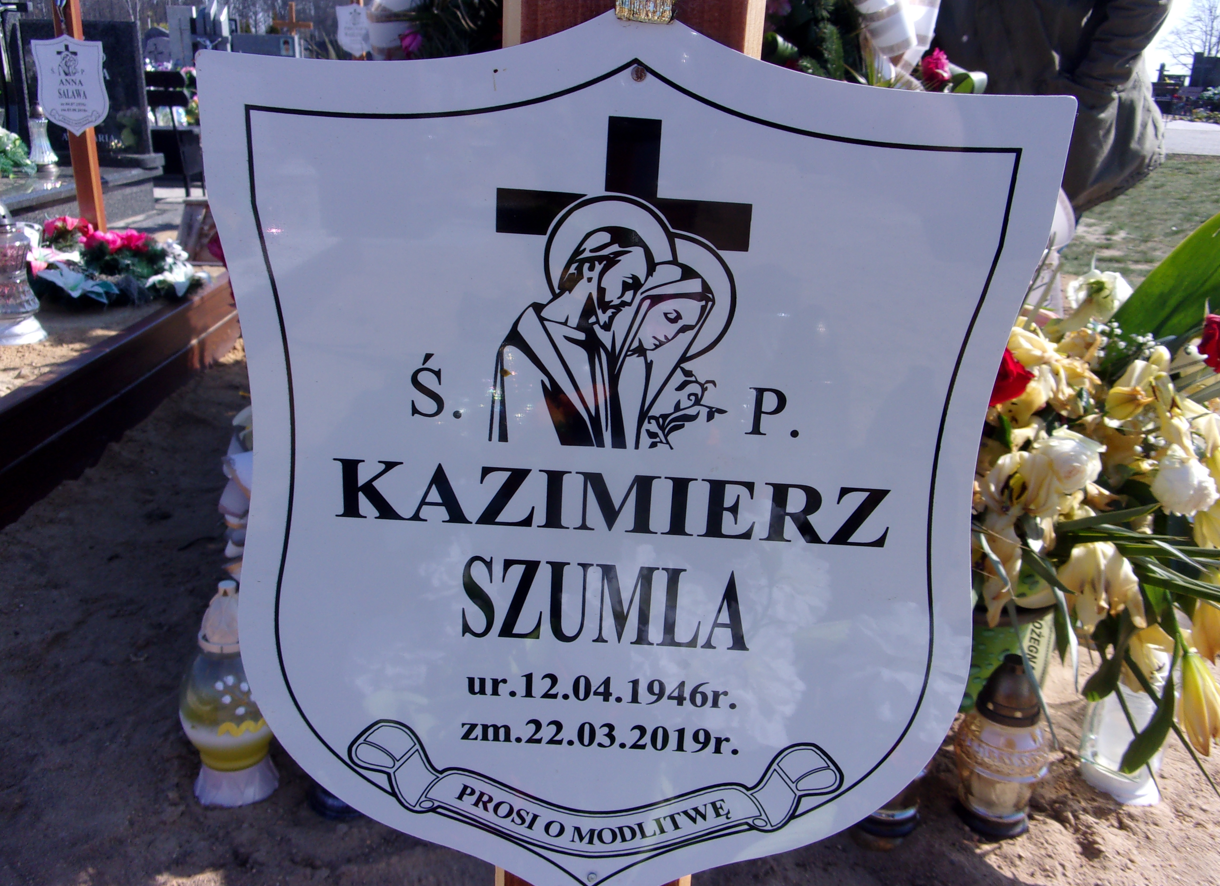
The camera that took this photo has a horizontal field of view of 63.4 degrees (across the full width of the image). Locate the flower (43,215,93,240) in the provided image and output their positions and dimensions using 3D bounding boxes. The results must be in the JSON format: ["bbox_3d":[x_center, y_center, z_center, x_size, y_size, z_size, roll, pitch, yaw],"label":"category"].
[{"bbox_3d":[-1.810,-0.719,3.300,0.160,0.085,0.130,-1,22,-9],"label":"flower"}]

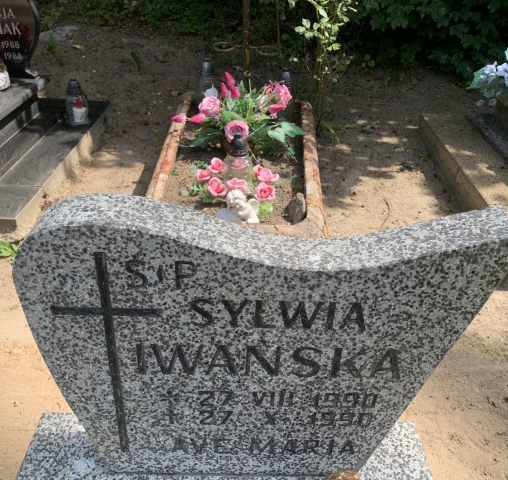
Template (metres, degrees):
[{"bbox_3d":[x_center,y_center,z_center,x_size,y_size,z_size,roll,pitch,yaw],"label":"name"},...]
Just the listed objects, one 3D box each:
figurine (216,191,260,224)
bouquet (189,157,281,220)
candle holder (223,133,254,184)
[{"bbox_3d":[-0.067,-0.147,2.013,0.150,0.105,0.100,17,38,21],"label":"figurine"},{"bbox_3d":[-0.077,-0.230,2.083,0.375,0.160,0.230,2,35,0],"label":"bouquet"},{"bbox_3d":[-0.070,-0.375,2.210,0.135,0.255,0.135,2,35,0],"label":"candle holder"}]

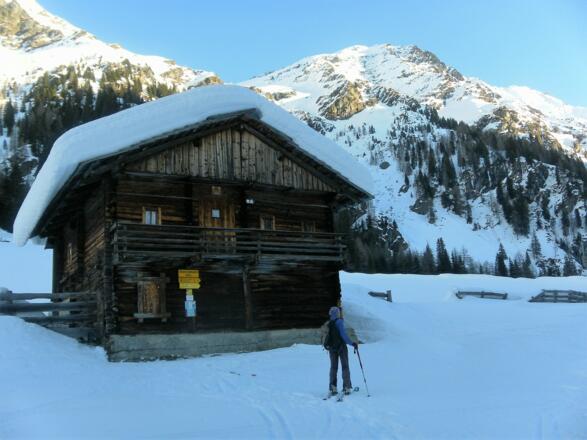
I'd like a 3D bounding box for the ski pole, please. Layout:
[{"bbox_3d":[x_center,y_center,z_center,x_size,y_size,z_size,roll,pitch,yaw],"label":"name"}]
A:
[{"bbox_3d":[1.358,2.974,11.696,0.080,1.034,0.080,-26,-35,19],"label":"ski pole"}]

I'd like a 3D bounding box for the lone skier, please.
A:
[{"bbox_3d":[0.925,2.614,11.900,0.570,1.740,0.520,-8,-13,23],"label":"lone skier"}]

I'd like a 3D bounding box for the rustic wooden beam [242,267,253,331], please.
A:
[{"bbox_3d":[-1.533,2.597,19.719,0.200,2.122,0.200,2,-14,-28],"label":"rustic wooden beam"}]

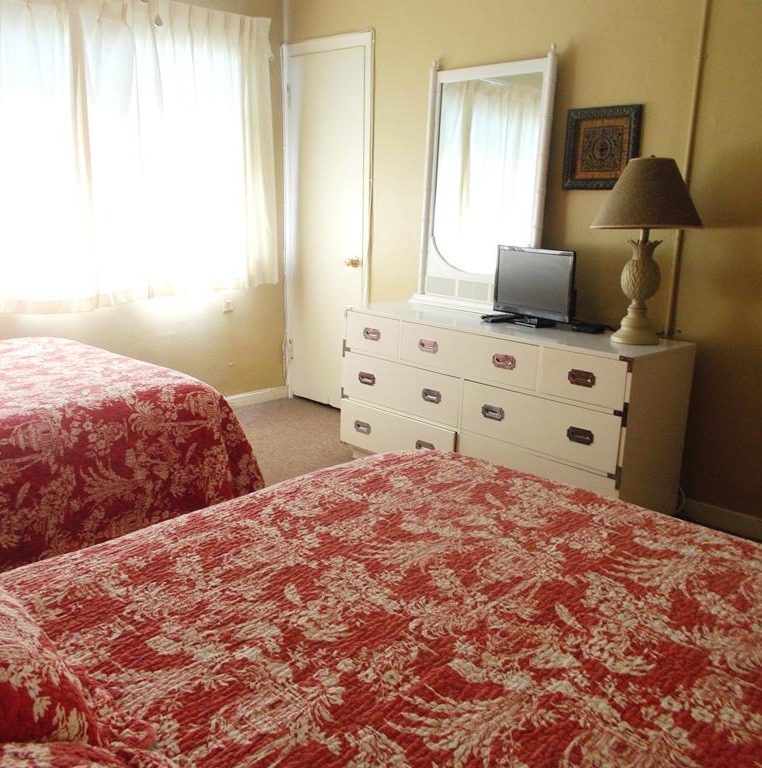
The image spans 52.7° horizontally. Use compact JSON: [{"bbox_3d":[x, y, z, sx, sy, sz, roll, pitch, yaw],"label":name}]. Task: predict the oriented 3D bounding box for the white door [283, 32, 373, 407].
[{"bbox_3d":[-0.321,-0.871,4.488,0.706,2.106,0.060,13,19,41],"label":"white door"}]

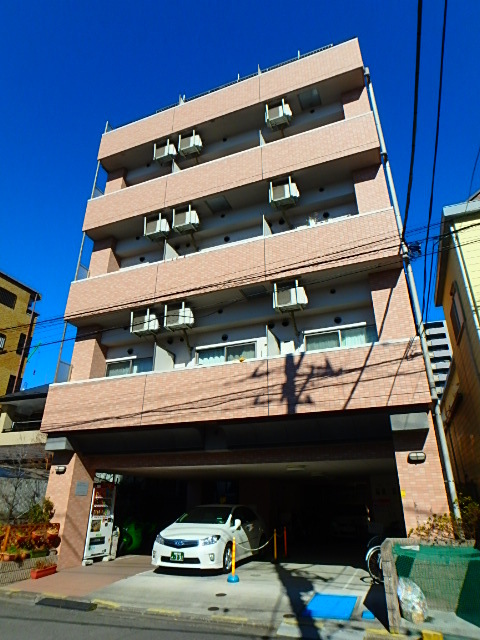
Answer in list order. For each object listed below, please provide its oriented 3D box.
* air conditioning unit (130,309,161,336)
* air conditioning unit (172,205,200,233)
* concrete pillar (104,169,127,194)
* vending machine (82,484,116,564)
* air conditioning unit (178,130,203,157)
[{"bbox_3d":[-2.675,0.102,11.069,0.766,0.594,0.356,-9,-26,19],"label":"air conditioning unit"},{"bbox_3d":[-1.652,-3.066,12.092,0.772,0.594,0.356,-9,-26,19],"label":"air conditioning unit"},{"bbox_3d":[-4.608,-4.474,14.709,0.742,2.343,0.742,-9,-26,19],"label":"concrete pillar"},{"bbox_3d":[-4.230,5.751,11.124,0.730,1.900,1.060,-9,-26,19],"label":"vending machine"},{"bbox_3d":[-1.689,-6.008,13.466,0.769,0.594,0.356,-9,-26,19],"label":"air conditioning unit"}]

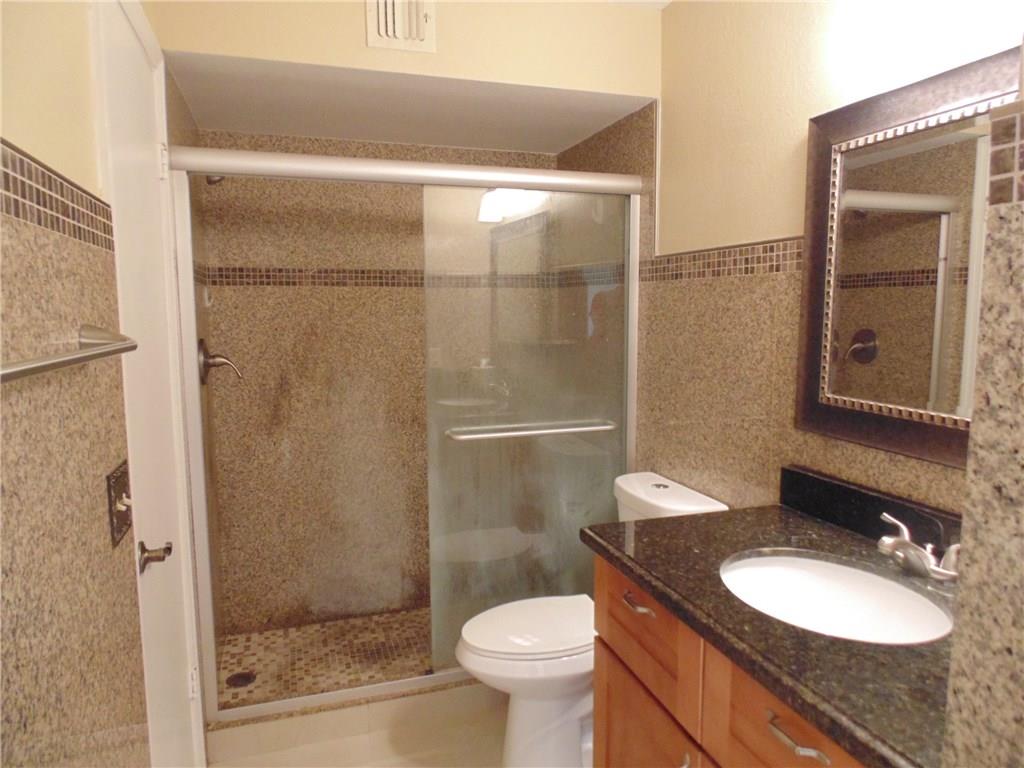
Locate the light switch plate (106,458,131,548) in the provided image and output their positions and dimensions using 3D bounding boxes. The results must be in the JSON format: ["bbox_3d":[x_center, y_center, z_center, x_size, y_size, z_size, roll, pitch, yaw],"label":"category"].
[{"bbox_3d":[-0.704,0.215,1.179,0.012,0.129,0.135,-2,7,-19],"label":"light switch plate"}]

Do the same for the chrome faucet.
[{"bbox_3d":[0.762,0.321,1.247,0.160,0.096,0.200,-2,7,-19],"label":"chrome faucet"}]

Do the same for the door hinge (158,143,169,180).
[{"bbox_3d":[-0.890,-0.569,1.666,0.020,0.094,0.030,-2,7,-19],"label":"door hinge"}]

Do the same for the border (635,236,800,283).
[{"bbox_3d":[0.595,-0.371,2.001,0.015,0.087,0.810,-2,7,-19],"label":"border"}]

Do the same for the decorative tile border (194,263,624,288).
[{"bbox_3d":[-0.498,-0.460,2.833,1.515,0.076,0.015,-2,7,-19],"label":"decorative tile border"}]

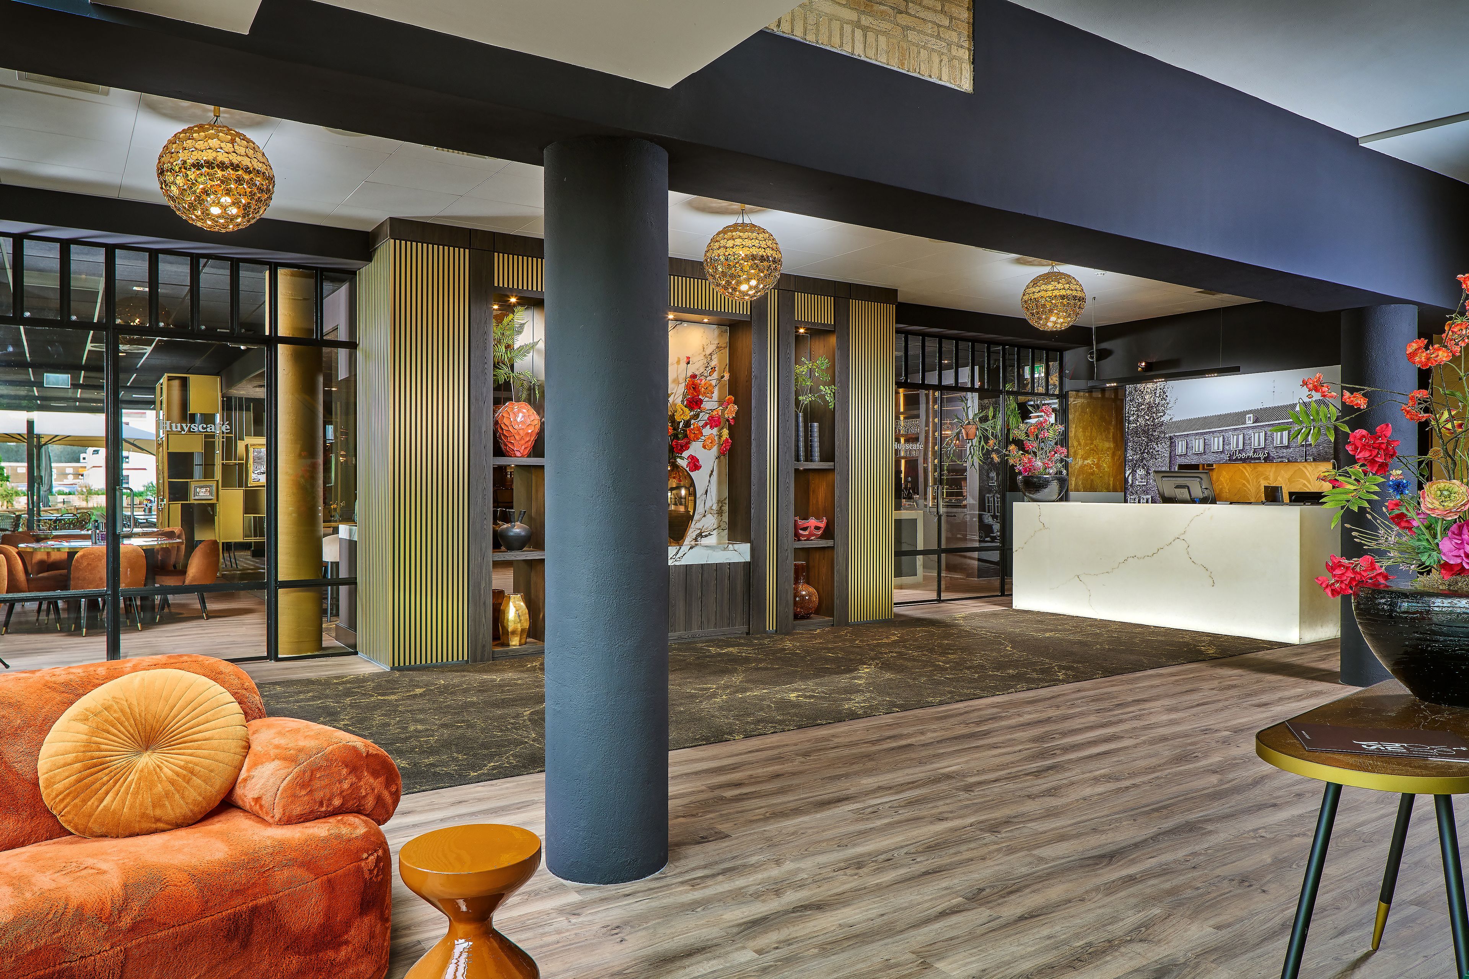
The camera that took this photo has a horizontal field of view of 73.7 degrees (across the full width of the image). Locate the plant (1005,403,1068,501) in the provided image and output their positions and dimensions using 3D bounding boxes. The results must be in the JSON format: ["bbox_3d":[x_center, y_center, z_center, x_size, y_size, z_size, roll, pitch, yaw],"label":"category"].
[{"bbox_3d":[3.198,-0.392,10.356,0.580,1.062,0.620,0,0,0],"label":"plant"}]

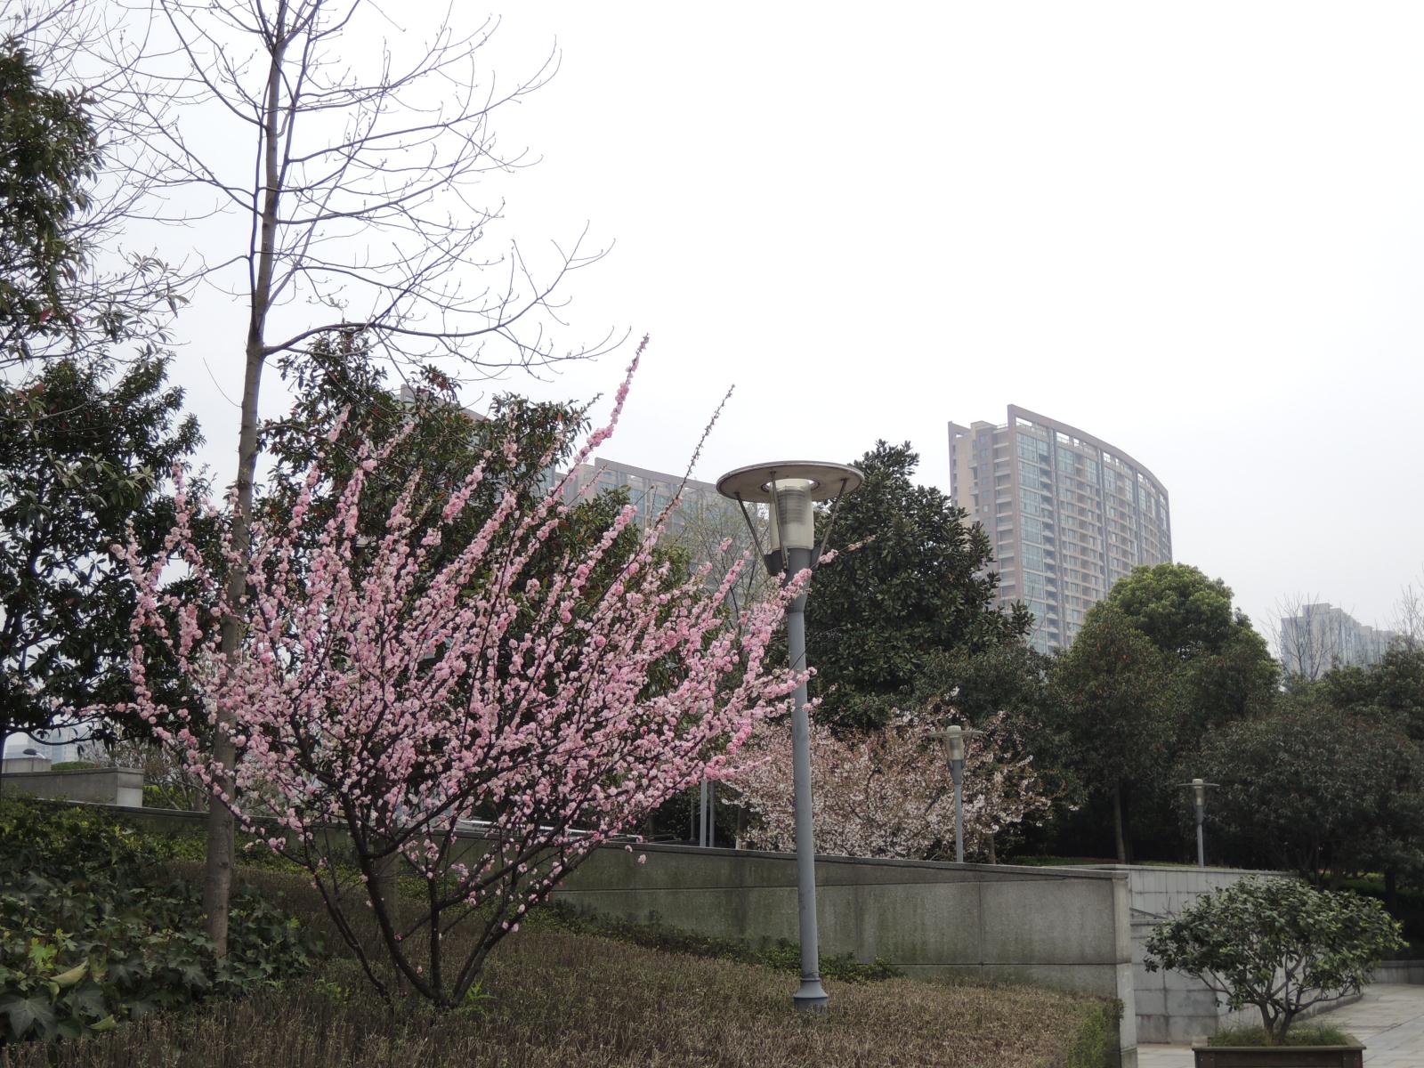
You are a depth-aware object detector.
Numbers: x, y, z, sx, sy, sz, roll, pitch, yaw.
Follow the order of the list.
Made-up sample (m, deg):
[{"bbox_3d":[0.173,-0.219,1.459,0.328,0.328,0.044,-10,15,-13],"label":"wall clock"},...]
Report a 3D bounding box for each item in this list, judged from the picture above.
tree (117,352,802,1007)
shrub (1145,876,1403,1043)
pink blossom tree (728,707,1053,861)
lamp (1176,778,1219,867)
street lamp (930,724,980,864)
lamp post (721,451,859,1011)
[{"bbox_3d":[-1.174,0.649,8.800,3.201,3.098,2.721,-2,-11,0],"label":"tree"},{"bbox_3d":[3.956,3.006,13.100,1.757,1.152,1.669,-2,-11,0],"label":"shrub"},{"bbox_3d":[2.960,4.647,31.000,5.398,3.505,4.858,-2,-11,0],"label":"pink blossom tree"},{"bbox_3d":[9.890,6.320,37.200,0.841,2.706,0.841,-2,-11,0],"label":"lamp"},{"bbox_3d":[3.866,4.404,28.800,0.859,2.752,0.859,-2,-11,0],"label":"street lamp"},{"bbox_3d":[0.514,1.189,10.800,0.889,3.103,0.889,-2,-11,0],"label":"lamp post"}]

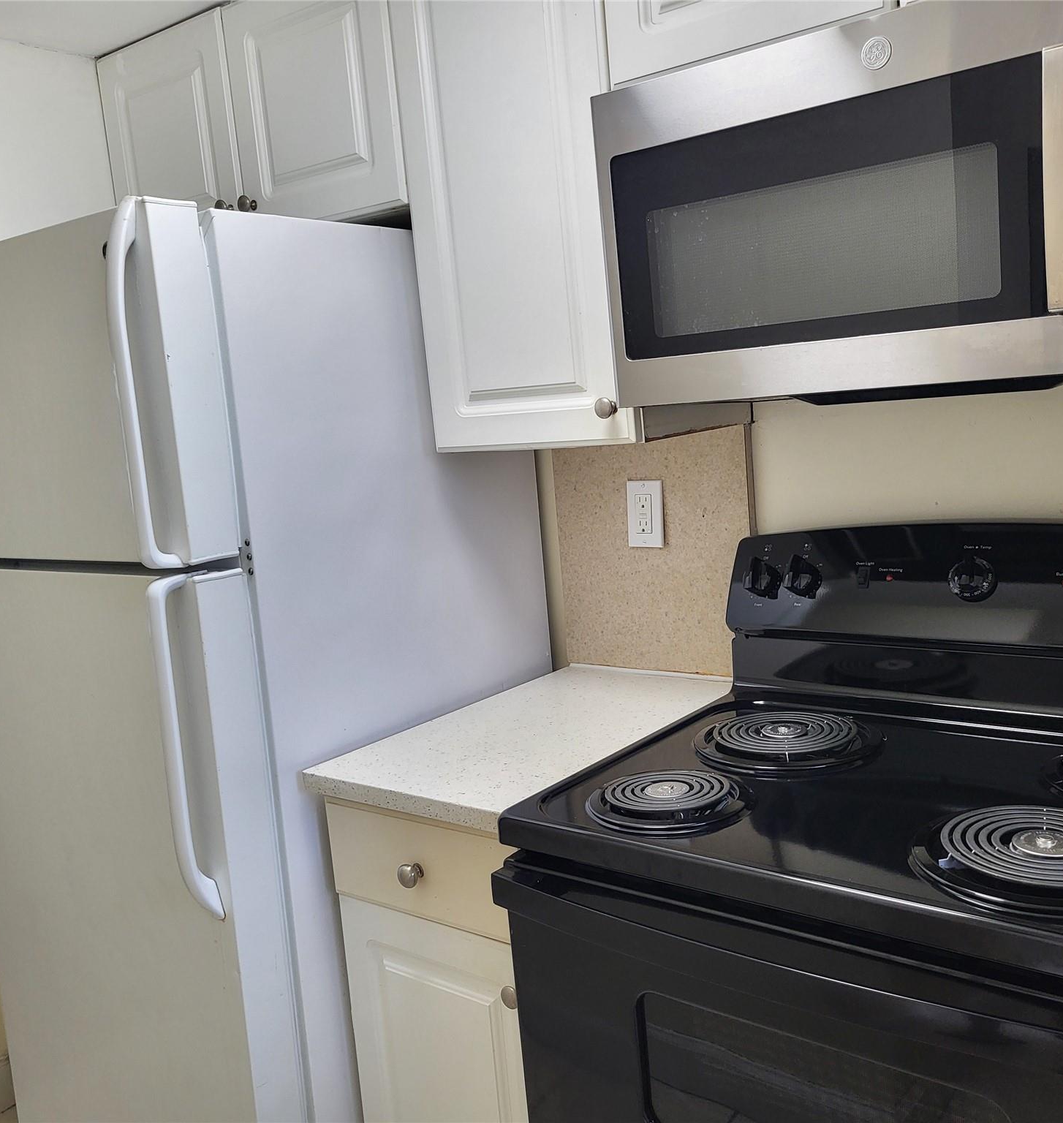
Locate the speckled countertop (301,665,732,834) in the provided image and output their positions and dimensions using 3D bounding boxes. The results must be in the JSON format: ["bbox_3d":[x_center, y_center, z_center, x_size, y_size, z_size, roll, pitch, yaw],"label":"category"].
[{"bbox_3d":[0.023,0.263,1.734,0.364,0.030,0.671,1,10,37],"label":"speckled countertop"}]

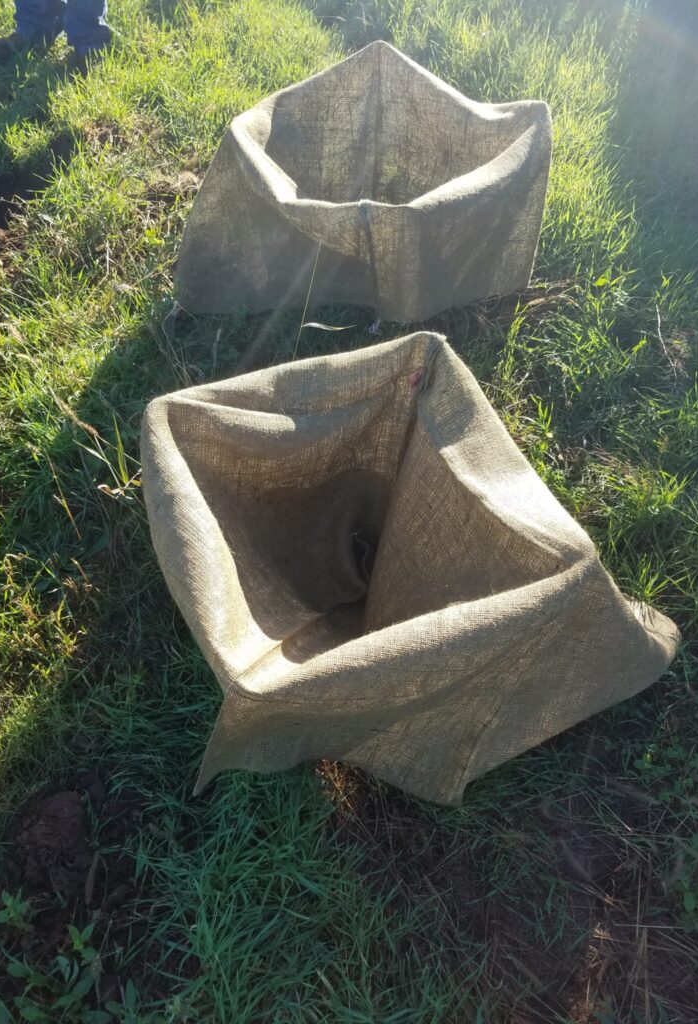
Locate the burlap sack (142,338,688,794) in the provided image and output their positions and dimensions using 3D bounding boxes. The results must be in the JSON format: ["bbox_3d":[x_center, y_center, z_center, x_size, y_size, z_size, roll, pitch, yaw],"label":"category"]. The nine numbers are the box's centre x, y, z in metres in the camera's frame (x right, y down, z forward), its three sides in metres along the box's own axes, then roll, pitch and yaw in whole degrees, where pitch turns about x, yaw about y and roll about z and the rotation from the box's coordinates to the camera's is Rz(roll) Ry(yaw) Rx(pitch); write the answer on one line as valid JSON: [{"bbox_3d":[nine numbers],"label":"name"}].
[{"bbox_3d":[0.070,0.065,1.176,0.700,0.320,0.620,-15,50,-13],"label":"burlap sack"}]

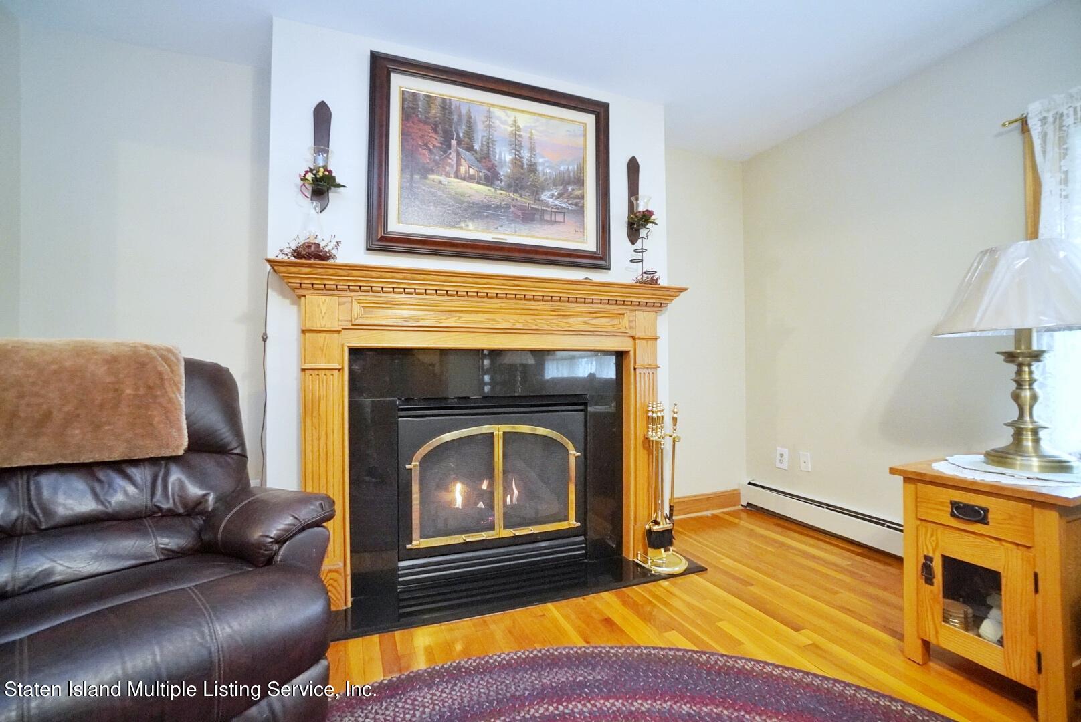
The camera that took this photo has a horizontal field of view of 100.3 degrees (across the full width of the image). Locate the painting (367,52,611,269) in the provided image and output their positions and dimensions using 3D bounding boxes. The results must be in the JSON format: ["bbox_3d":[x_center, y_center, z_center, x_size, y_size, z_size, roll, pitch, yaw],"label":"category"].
[{"bbox_3d":[-0.194,-0.913,2.161,1.172,0.866,0.050,0,-1,-20],"label":"painting"}]

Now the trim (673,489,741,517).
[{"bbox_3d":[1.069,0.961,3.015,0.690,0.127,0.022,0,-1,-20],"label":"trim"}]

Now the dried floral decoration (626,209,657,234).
[{"bbox_3d":[0.531,-0.730,2.353,0.150,0.112,0.130,0,-1,-20],"label":"dried floral decoration"}]

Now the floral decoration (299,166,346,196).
[{"bbox_3d":[-0.889,-0.737,1.841,0.170,0.108,0.135,0,-1,-20],"label":"floral decoration"}]

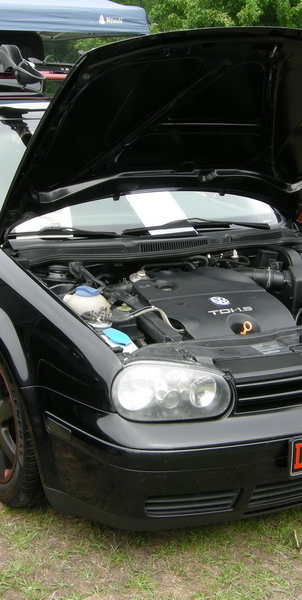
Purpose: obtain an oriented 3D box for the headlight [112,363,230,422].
[{"bbox_3d":[0.040,0.261,2.473,0.375,0.170,0.220,-3,17,-21],"label":"headlight"}]

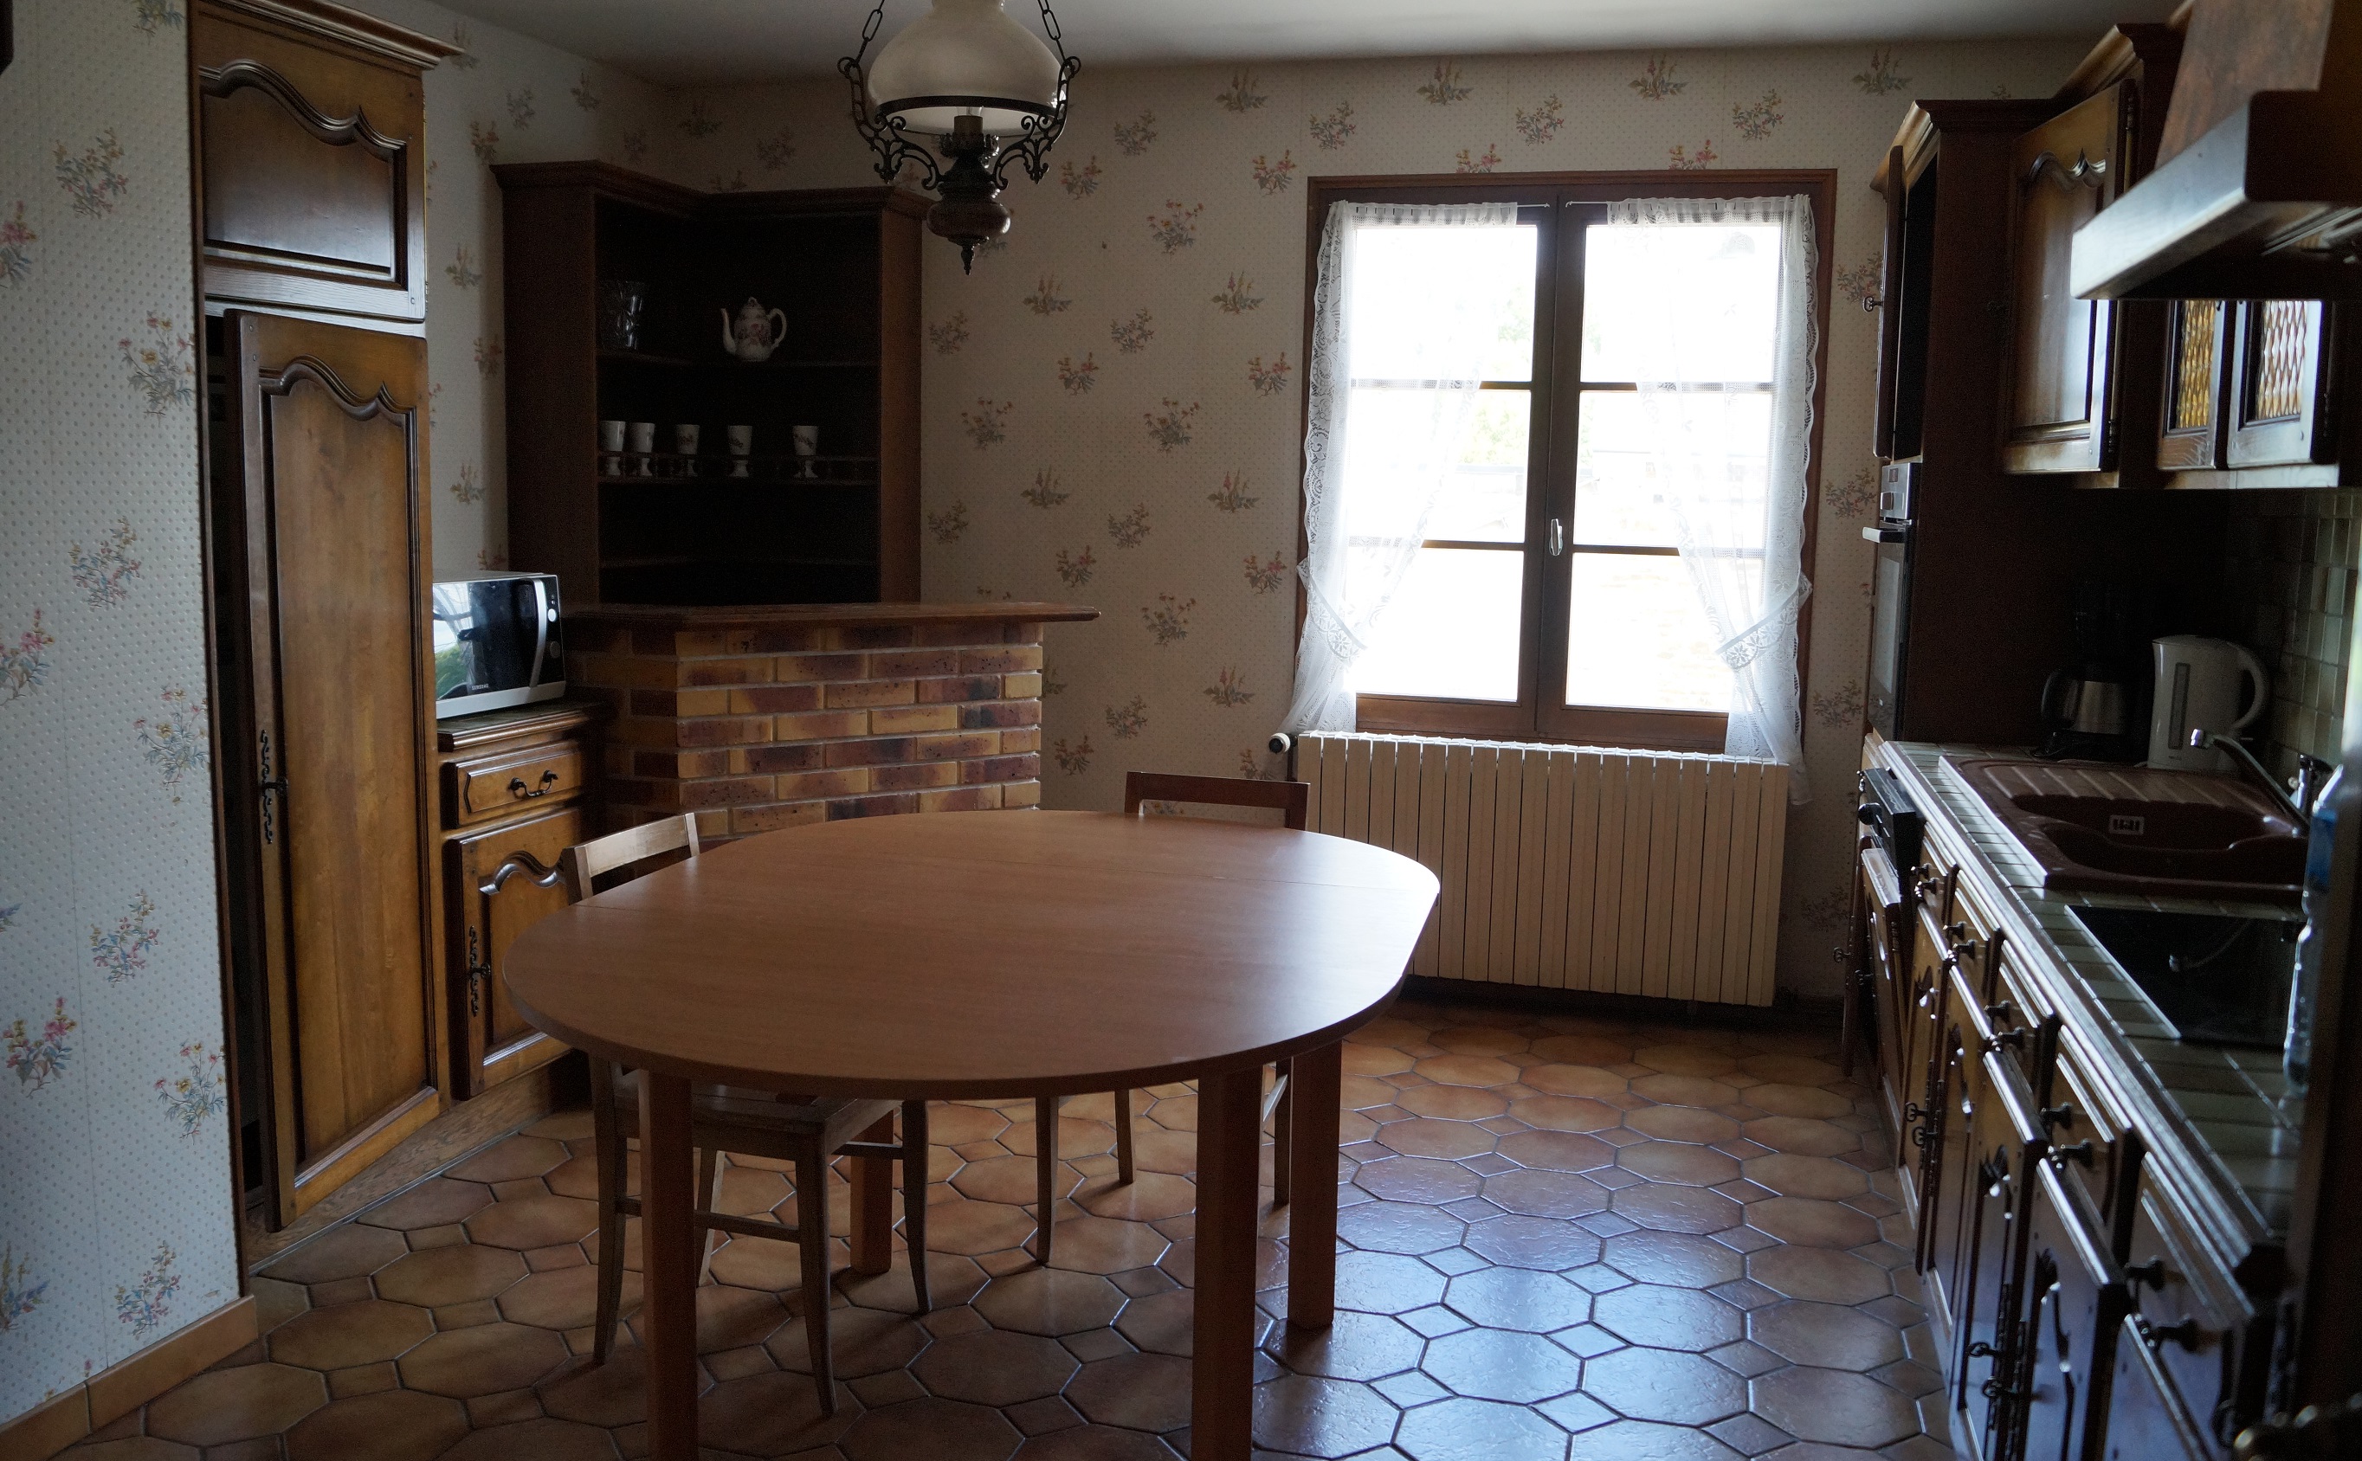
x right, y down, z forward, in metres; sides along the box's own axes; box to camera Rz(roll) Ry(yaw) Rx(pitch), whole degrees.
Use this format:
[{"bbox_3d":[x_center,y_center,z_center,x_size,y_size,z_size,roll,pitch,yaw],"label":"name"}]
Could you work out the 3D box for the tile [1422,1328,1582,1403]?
[{"bbox_3d":[0.498,0.992,2.749,0.243,0.012,0.241,3,7,16],"label":"tile"}]

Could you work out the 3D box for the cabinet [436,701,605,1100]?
[{"bbox_3d":[-1.601,0.367,3.684,0.600,0.820,0.530,3,7,16],"label":"cabinet"}]

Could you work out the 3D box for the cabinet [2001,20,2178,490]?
[{"bbox_3d":[1.740,-0.791,3.104,0.417,0.771,0.511,3,7,16],"label":"cabinet"}]

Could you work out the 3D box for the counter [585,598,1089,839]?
[{"bbox_3d":[-0.856,0.240,4.269,1.376,1.084,0.409,-3,7,-32],"label":"counter"}]

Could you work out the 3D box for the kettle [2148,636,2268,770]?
[{"bbox_3d":[1.909,-0.051,3.291,0.210,0.243,0.158,5,7,32],"label":"kettle"}]

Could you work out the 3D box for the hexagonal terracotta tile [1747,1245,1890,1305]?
[{"bbox_3d":[1.142,0.983,3.181,0.238,0.012,0.238,3,8,14],"label":"hexagonal terracotta tile"}]

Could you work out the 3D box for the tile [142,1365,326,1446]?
[{"bbox_3d":[-1.340,0.958,2.511,0.242,0.010,0.242,3,7,16],"label":"tile"}]

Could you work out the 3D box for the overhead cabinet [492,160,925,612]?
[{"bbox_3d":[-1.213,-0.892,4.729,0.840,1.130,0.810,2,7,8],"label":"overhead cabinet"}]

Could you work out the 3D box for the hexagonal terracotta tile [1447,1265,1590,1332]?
[{"bbox_3d":[0.582,0.986,3.056,0.238,0.012,0.238,3,8,14],"label":"hexagonal terracotta tile"}]

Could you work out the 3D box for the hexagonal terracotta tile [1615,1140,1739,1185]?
[{"bbox_3d":[1.036,0.909,3.701,0.238,0.012,0.238,3,8,14],"label":"hexagonal terracotta tile"}]

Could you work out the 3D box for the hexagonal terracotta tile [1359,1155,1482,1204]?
[{"bbox_3d":[0.472,0.895,3.509,0.242,0.010,0.242,3,7,16],"label":"hexagonal terracotta tile"}]

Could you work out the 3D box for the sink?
[{"bbox_3d":[1.588,0.230,2.907,0.510,0.190,1.196,4,8,16],"label":"sink"}]

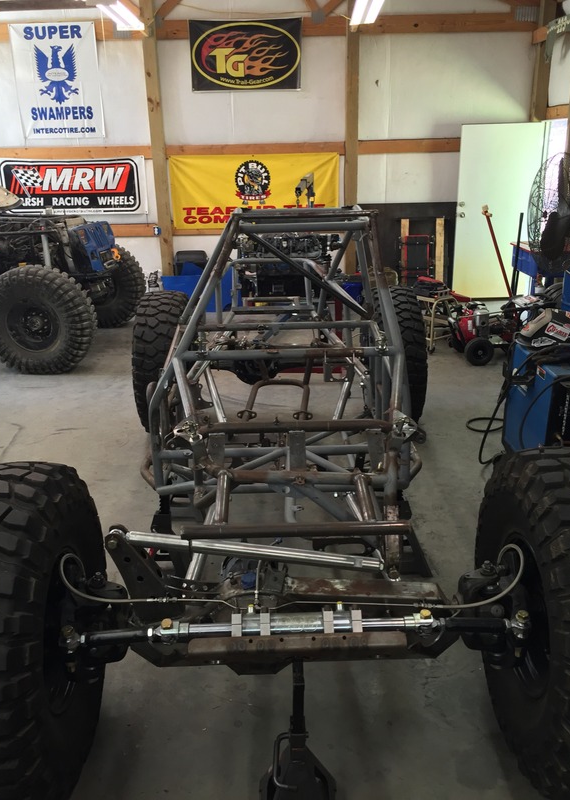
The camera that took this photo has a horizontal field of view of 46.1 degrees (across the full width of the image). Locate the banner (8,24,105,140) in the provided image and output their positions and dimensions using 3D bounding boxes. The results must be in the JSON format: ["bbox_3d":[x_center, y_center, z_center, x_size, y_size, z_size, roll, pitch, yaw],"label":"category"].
[{"bbox_3d":[-2.641,-3.715,7.839,0.946,1.218,0.020,-3,19,-3],"label":"banner"}]

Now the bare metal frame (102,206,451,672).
[{"bbox_3d":[0.004,-0.276,3.164,1.150,1.170,3.200,-2,19,-1],"label":"bare metal frame"}]

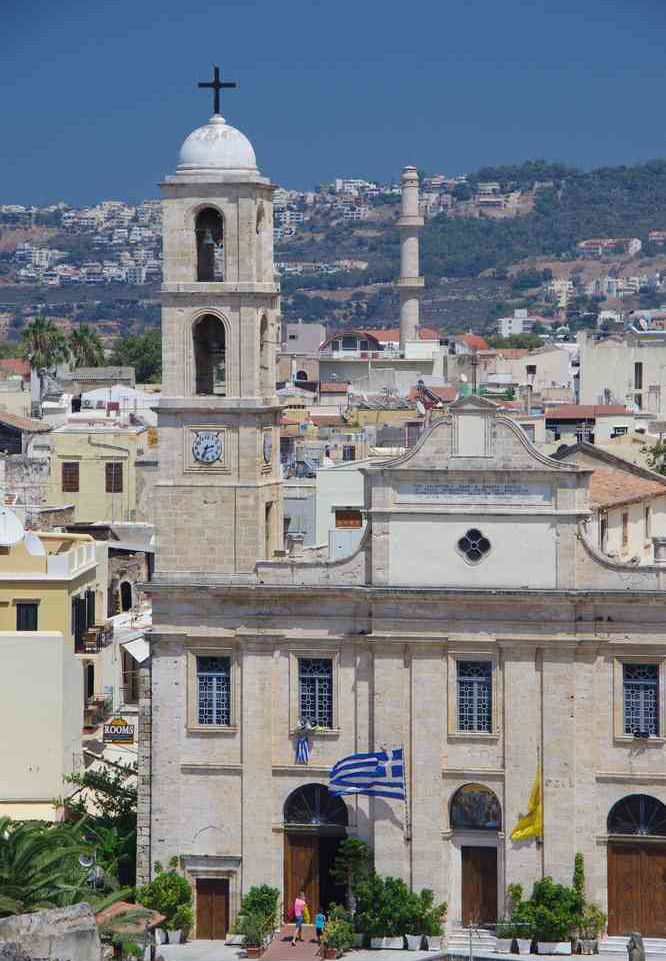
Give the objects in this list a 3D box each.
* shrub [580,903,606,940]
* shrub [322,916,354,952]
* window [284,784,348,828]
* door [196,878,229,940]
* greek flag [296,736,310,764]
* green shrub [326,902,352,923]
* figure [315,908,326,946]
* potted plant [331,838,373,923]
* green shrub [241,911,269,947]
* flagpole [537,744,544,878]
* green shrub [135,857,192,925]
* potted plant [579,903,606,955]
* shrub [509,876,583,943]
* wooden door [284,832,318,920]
[{"bbox_3d":[8.327,14.093,133.024,0.749,1.028,0.750,0,3,10],"label":"shrub"},{"bbox_3d":[0.169,13.970,128.072,1.000,1.100,0.950,0,2,0],"label":"shrub"},{"bbox_3d":[-0.521,10.276,131.398,1.980,1.350,0.180,0,2,12],"label":"window"},{"bbox_3d":[-3.821,13.592,131.975,1.051,1.953,0.100,0,2,13],"label":"door"},{"bbox_3d":[-0.924,8.425,130.359,0.420,0.880,0.250,0,2,13],"label":"greek flag"},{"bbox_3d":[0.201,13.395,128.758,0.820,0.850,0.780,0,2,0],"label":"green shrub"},{"bbox_3d":[-0.386,13.744,128.479,0.380,1.132,0.320,0,2,13],"label":"figure"},{"bbox_3d":[0.577,12.731,129.878,1.250,3.100,1.200,0,2,12],"label":"potted plant"},{"bbox_3d":[-2.397,13.855,128.725,0.950,1.150,0.900,0,2,0],"label":"green shrub"},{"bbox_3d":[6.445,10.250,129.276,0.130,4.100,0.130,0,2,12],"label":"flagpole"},{"bbox_3d":[-5.350,12.973,131.375,1.750,2.050,1.500,0,2,12],"label":"green shrub"},{"bbox_3d":[7.994,13.832,128.218,0.850,1.580,0.800,0,2,13],"label":"potted plant"},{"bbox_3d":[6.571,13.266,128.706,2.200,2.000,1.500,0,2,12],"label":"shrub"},{"bbox_3d":[-0.995,12.519,131.408,1.106,2.886,0.100,0,2,13],"label":"wooden door"}]

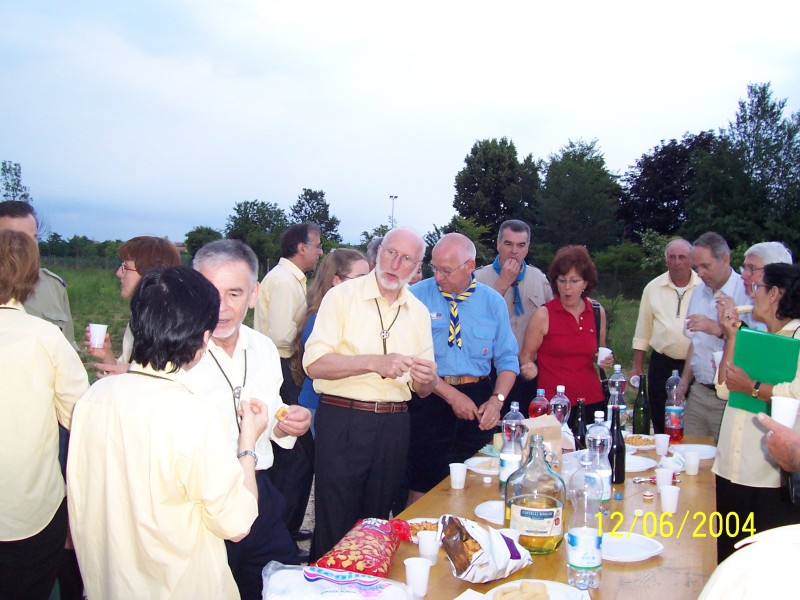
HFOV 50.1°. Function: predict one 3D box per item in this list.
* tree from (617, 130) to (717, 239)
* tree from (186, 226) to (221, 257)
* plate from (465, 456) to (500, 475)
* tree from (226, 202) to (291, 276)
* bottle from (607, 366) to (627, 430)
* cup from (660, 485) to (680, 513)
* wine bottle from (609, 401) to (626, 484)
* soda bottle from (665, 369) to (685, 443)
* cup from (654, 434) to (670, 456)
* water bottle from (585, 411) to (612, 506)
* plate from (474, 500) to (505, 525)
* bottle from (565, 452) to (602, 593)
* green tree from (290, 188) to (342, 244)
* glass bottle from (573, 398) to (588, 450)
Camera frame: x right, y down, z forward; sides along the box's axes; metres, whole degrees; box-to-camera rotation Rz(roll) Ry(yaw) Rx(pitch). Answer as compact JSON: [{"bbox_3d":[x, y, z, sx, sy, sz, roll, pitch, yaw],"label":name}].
[{"bbox_3d":[14.546,-4.376,45.840,6.000,9.300,6.000,1,2,0],"label":"tree"},{"bbox_3d":[-13.788,-3.308,60.094,2.800,3.702,2.700,0,3,0],"label":"tree"},{"bbox_3d":[0.375,0.656,3.359,0.250,0.020,0.250,0,3,0],"label":"plate"},{"bbox_3d":[-8.726,-3.554,52.127,4.200,5.001,4.000,0,3,0],"label":"tree"},{"bbox_3d":[1.072,0.493,4.234,0.088,0.335,0.088,1,2,0],"label":"bottle"},{"bbox_3d":[0.888,0.656,2.811,0.067,0.081,0.067,0,3,0],"label":"cup"},{"bbox_3d":[0.825,0.546,3.244,0.073,0.287,0.073,1,2,0],"label":"wine bottle"},{"bbox_3d":[1.308,0.506,4.068,0.089,0.331,0.089,1,2,0],"label":"soda bottle"},{"bbox_3d":[1.110,0.611,3.610,0.067,0.081,0.067,0,3,0],"label":"cup"},{"bbox_3d":[0.660,0.537,2.838,0.088,0.327,0.088,1,2,0],"label":"water bottle"},{"bbox_3d":[0.366,0.690,2.756,0.250,0.020,0.250,0,3,0],"label":"plate"},{"bbox_3d":[0.471,0.561,2.169,0.089,0.328,0.089,1,3,12],"label":"bottle"},{"bbox_3d":[-7.025,-5.198,71.859,4.800,8.200,4.800,1,2,0],"label":"green tree"},{"bbox_3d":[0.722,0.538,3.425,0.073,0.287,0.073,1,2,0],"label":"glass bottle"}]

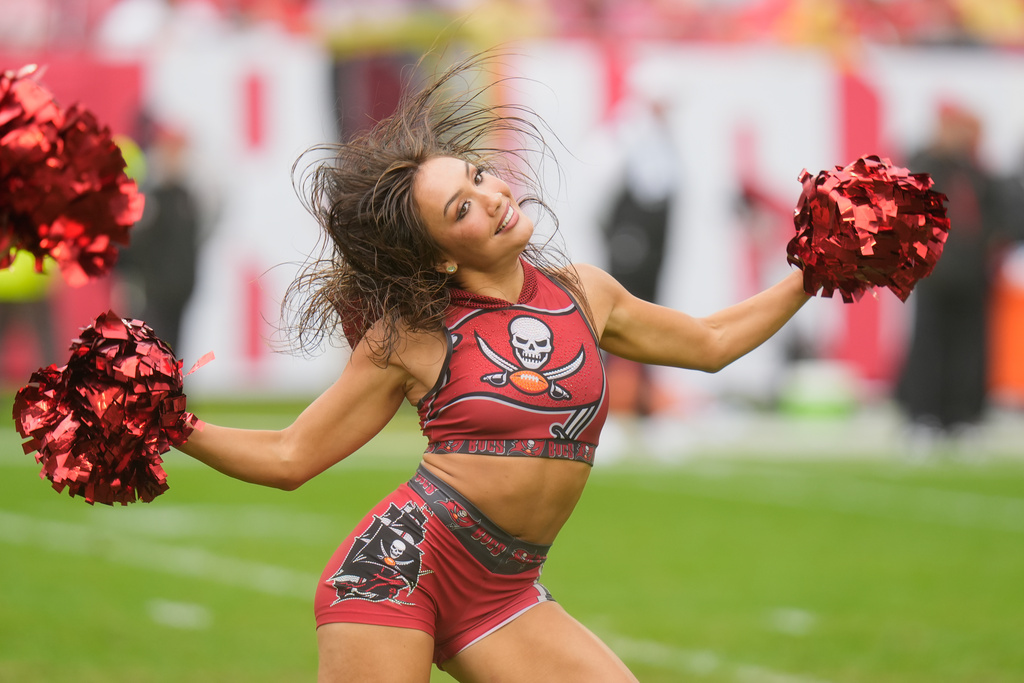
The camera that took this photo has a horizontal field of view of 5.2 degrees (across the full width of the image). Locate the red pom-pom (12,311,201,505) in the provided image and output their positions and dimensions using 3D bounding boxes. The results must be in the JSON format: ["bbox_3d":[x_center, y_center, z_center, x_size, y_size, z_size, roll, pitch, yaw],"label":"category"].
[{"bbox_3d":[-0.639,0.105,17.900,0.290,0.300,0.280,0,1,0],"label":"red pom-pom"}]

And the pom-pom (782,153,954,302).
[{"bbox_3d":[0.567,-0.178,18.100,0.260,0.240,0.250,0,1,0],"label":"pom-pom"}]

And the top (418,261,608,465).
[{"bbox_3d":[0.002,0.033,18.000,0.300,0.325,0.240,3,-4,-20],"label":"top"}]

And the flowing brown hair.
[{"bbox_3d":[-0.120,-0.214,18.050,0.470,0.490,0.360,0,1,-15],"label":"flowing brown hair"}]

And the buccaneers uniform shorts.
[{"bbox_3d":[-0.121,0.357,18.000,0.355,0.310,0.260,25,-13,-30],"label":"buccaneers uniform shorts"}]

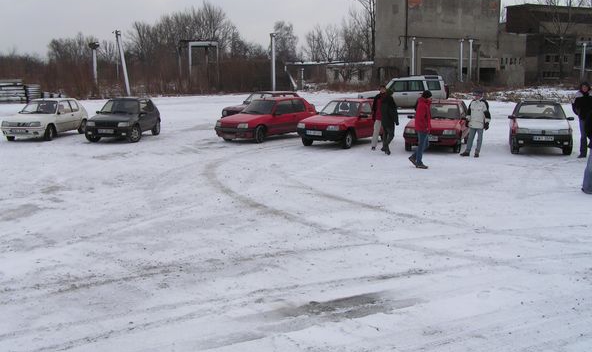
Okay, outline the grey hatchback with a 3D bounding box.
[{"bbox_3d":[-5.931,-1.973,22.614,1.580,1.370,3.705,0,10,5],"label":"grey hatchback"}]

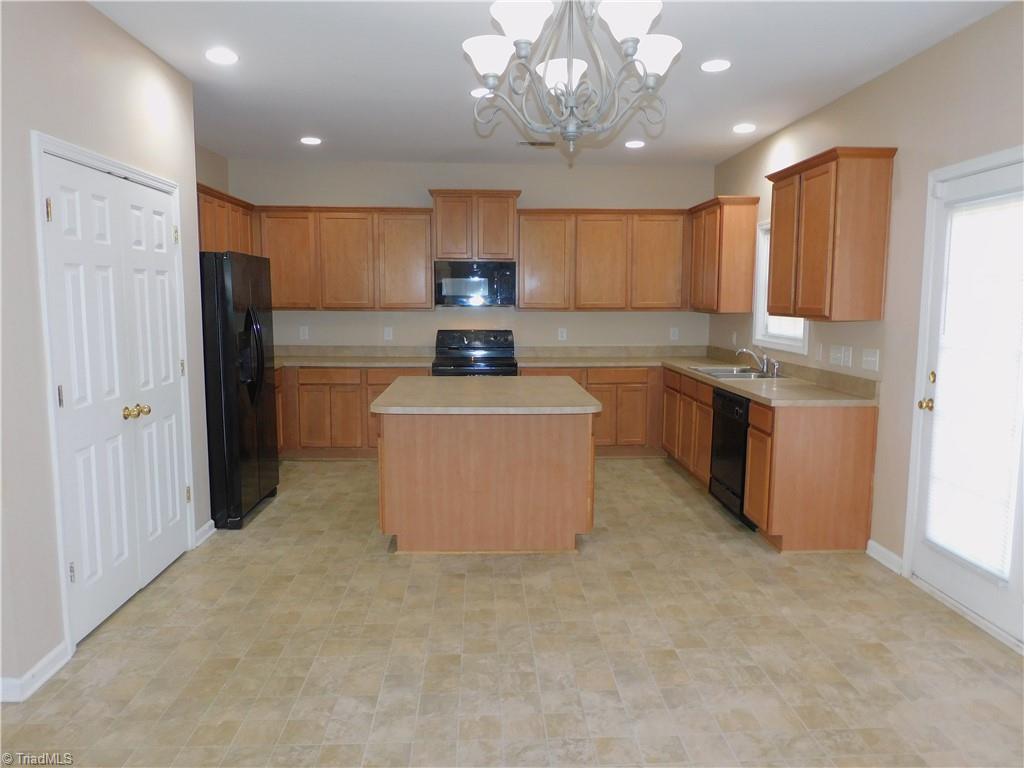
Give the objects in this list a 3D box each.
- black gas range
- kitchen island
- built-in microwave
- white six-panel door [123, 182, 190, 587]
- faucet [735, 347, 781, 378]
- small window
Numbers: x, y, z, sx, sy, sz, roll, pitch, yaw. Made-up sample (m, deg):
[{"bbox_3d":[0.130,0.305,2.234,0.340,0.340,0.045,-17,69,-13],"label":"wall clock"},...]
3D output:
[{"bbox_3d":[-0.351,0.091,6.742,0.768,1.170,0.671,0,7,-3],"label":"black gas range"},{"bbox_3d":[-0.168,0.481,4.621,1.291,0.907,1.534,0,7,-2],"label":"kitchen island"},{"bbox_3d":[-0.344,-0.952,6.758,0.764,0.423,0.403,0,7,-3],"label":"built-in microwave"},{"bbox_3d":[-1.925,-0.019,3.816,0.044,2.030,0.627,0,7,-3],"label":"white six-panel door"},{"bbox_3d":[1.836,-0.158,5.332,0.263,0.204,0.221,0,7,-2],"label":"faucet"},{"bbox_3d":[2.053,-0.763,5.365,0.088,1.003,1.003,0,7,-3],"label":"small window"}]

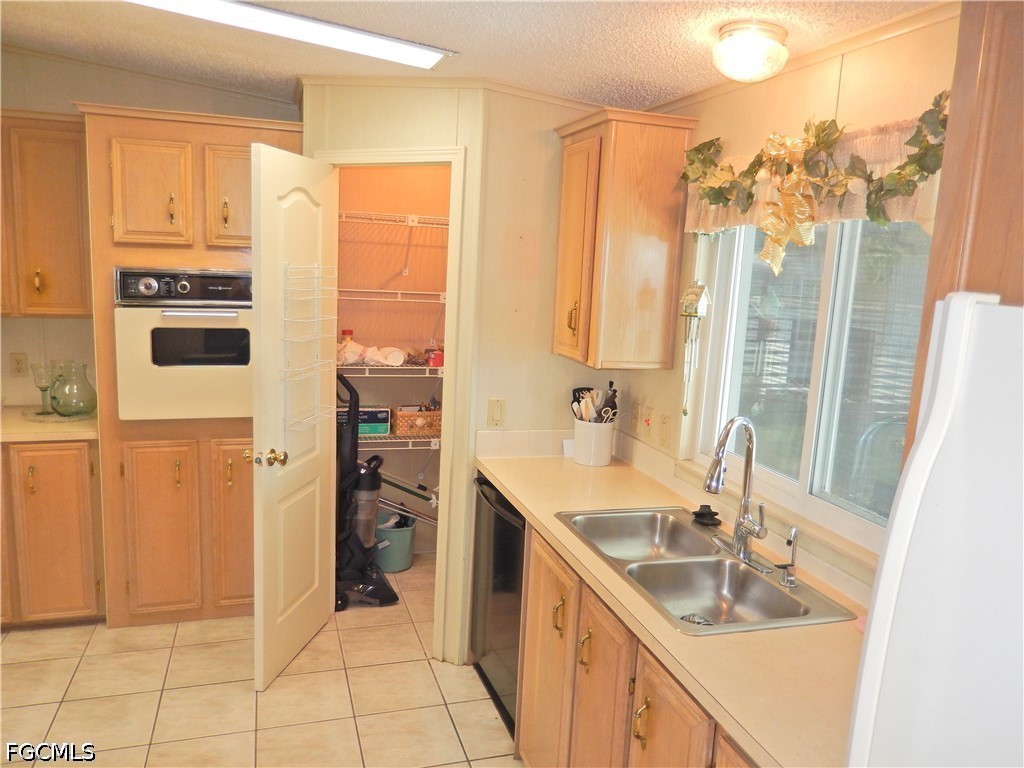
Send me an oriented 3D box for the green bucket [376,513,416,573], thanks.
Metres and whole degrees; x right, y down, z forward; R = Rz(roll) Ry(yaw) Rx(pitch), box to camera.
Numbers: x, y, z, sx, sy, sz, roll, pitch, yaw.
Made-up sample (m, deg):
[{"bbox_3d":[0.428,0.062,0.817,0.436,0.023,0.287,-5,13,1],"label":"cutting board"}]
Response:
[{"bbox_3d":[-0.693,0.900,4.197,0.265,0.250,0.265,0,9,-17],"label":"green bucket"}]

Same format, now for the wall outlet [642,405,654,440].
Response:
[{"bbox_3d":[0.525,0.154,2.812,0.010,0.116,0.071,0,9,-18],"label":"wall outlet"}]

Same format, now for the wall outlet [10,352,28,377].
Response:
[{"bbox_3d":[-2.400,-0.088,3.606,0.073,0.116,0.008,0,9,-17],"label":"wall outlet"}]

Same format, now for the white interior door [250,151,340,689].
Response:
[{"bbox_3d":[-0.869,0.132,2.995,0.045,2.030,0.610,4,9,10],"label":"white interior door"}]

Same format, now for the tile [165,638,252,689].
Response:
[{"bbox_3d":[-1.240,1.167,3.083,0.343,0.010,0.343,0,9,-18],"label":"tile"}]

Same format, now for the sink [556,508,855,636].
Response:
[{"bbox_3d":[0.468,0.559,2.037,0.472,0.180,0.833,0,9,-17],"label":"sink"}]

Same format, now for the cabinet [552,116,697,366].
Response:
[{"bbox_3d":[0.382,-0.515,2.772,0.333,0.866,0.493,0,9,-17],"label":"cabinet"}]

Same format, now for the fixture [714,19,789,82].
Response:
[{"bbox_3d":[0.632,-0.866,1.954,0.203,0.125,0.203,0,9,-17],"label":"fixture"}]

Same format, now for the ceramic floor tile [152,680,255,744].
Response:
[{"bbox_3d":[-1.118,1.205,2.723,0.337,0.010,0.337,0,9,-18],"label":"ceramic floor tile"}]

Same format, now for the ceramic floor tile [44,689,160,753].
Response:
[{"bbox_3d":[-1.443,1.205,2.616,0.337,0.010,0.337,0,9,-18],"label":"ceramic floor tile"}]

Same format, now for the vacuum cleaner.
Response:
[{"bbox_3d":[-0.781,0.491,3.658,0.400,1.140,0.330,-1,10,-24],"label":"vacuum cleaner"}]

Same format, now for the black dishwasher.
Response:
[{"bbox_3d":[0.197,0.816,2.835,0.620,0.850,0.600,0,9,-18],"label":"black dishwasher"}]

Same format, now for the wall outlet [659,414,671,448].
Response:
[{"bbox_3d":[0.562,0.176,2.700,0.010,0.116,0.071,0,9,-18],"label":"wall outlet"}]

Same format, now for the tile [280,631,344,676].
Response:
[{"bbox_3d":[-0.910,1.167,3.191,0.343,0.010,0.343,0,9,-18],"label":"tile"}]

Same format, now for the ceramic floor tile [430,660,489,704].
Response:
[{"bbox_3d":[-0.143,1.218,3.082,0.343,0.010,0.343,0,9,-18],"label":"ceramic floor tile"}]

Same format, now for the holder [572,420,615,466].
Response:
[{"bbox_3d":[0.328,0.227,2.959,0.150,0.175,0.150,3,9,0],"label":"holder"}]

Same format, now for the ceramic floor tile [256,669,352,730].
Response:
[{"bbox_3d":[-0.793,1.204,2.829,0.337,0.010,0.337,0,9,-18],"label":"ceramic floor tile"}]

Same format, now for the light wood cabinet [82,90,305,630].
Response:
[{"bbox_3d":[-1.468,-0.059,3.560,0.866,2.256,0.645,0,9,-17],"label":"light wood cabinet"}]

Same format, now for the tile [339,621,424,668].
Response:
[{"bbox_3d":[-0.580,1.166,3.300,0.343,0.010,0.343,0,9,-18],"label":"tile"}]

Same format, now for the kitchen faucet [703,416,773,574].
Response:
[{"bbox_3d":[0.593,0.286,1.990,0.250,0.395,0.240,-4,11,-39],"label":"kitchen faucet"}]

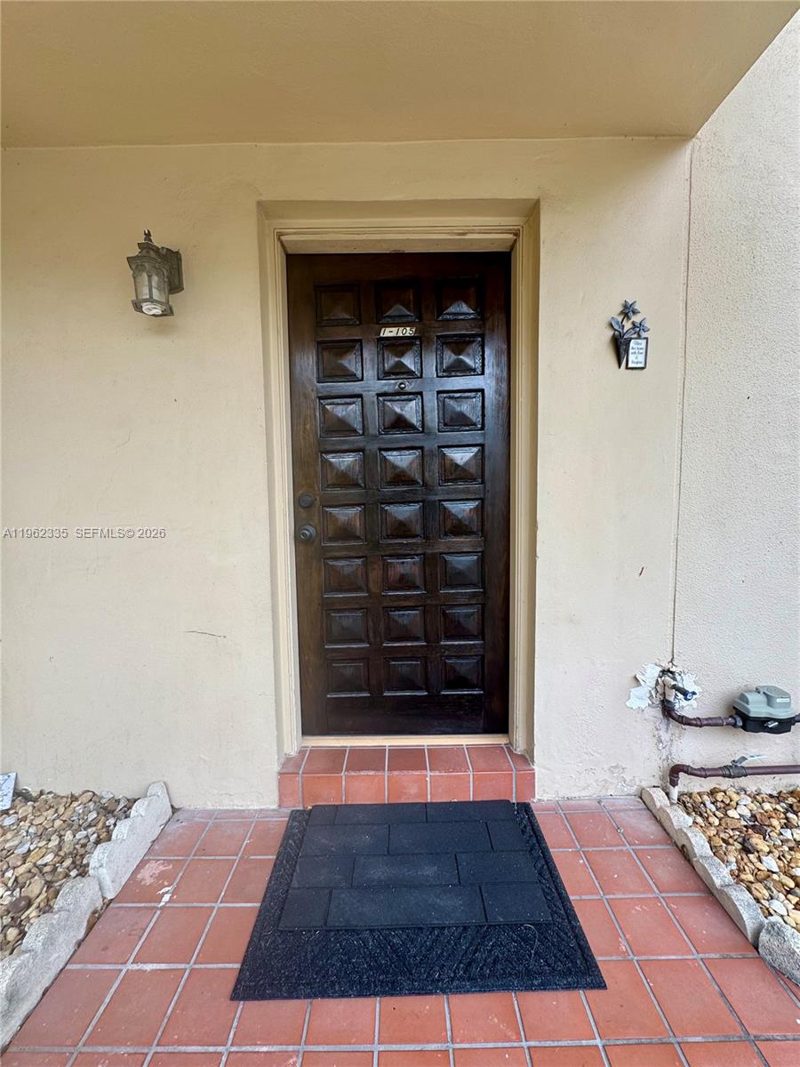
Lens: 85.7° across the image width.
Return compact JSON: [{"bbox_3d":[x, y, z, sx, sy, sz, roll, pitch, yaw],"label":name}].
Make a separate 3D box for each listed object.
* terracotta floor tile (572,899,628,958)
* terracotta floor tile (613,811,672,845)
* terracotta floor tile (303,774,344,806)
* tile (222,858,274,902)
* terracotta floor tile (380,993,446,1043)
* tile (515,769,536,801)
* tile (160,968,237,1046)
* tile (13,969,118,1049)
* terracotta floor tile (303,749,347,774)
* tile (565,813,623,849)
[{"bbox_3d":[0.522,1.095,1.198,0.154,0.014,0.156,-1,5,0],"label":"terracotta floor tile"},{"bbox_3d":[0.855,1.056,1.538,0.154,0.014,0.156,-1,5,0],"label":"terracotta floor tile"},{"bbox_3d":[-0.299,0.998,1.683,0.155,0.127,0.012,-1,5,0],"label":"terracotta floor tile"},{"bbox_3d":[-0.462,1.105,1.374,0.154,0.012,0.154,-1,5,0],"label":"tile"},{"bbox_3d":[0.030,1.124,1.034,0.153,0.013,0.155,-1,6,0],"label":"terracotta floor tile"},{"bbox_3d":[0.485,0.978,1.681,0.074,0.127,0.014,-1,5,0],"label":"tile"},{"bbox_3d":[-0.462,1.136,1.036,0.153,0.013,0.155,-1,6,0],"label":"tile"},{"bbox_3d":[-0.792,1.144,1.039,0.154,0.012,0.154,-1,5,0],"label":"tile"},{"bbox_3d":[-0.299,0.930,1.754,0.156,0.014,0.162,-1,5,0],"label":"terracotta floor tile"},{"bbox_3d":[0.687,1.058,1.531,0.153,0.013,0.155,-1,6,0],"label":"tile"}]

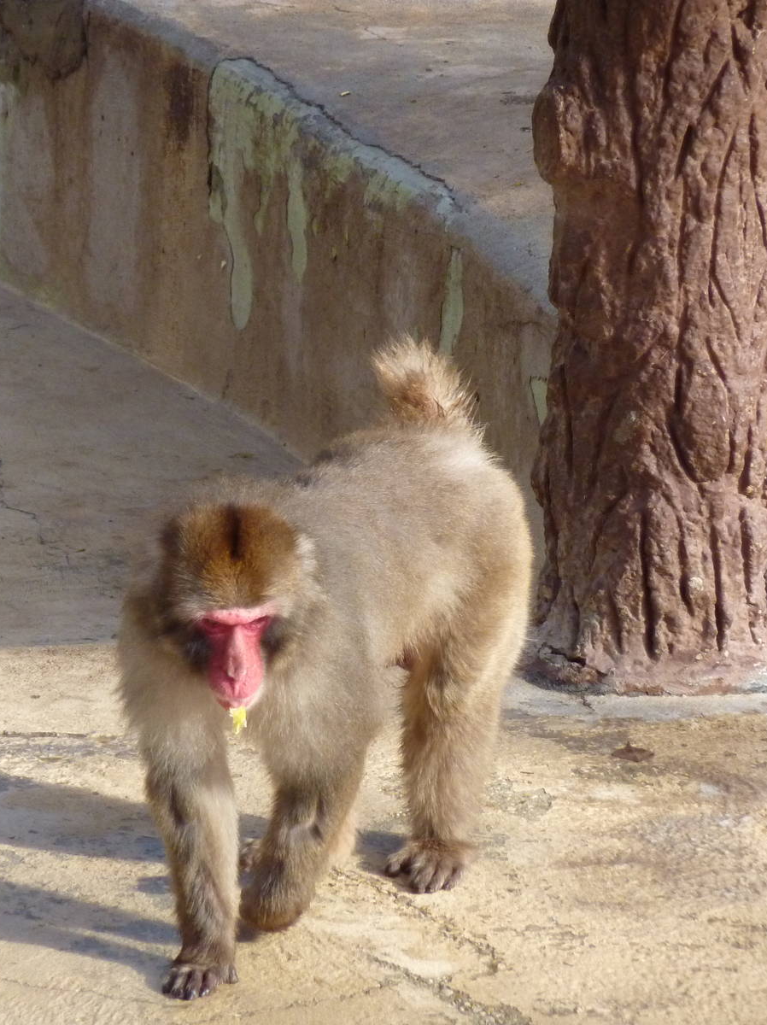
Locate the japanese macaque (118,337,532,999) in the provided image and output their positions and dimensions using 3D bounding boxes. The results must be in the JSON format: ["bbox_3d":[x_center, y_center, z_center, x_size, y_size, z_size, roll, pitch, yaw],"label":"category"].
[{"bbox_3d":[-0.053,0.142,11.300,0.260,0.510,0.620,6,17,20],"label":"japanese macaque"}]

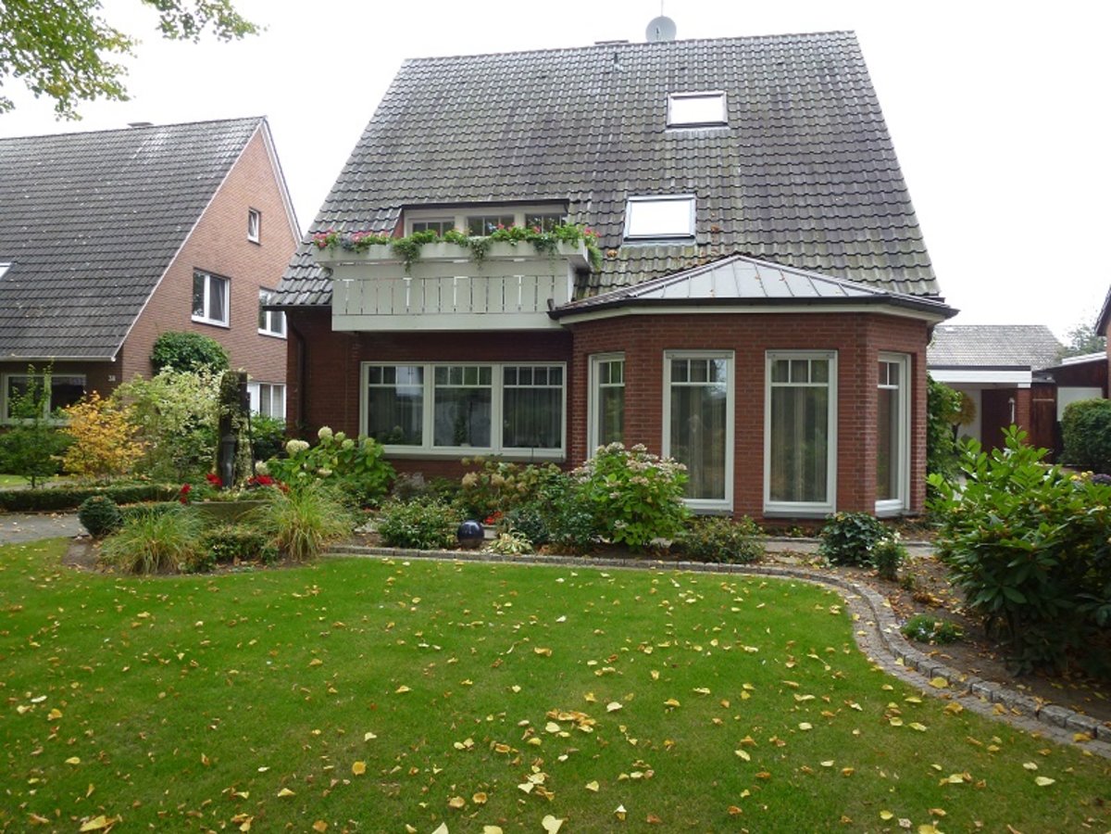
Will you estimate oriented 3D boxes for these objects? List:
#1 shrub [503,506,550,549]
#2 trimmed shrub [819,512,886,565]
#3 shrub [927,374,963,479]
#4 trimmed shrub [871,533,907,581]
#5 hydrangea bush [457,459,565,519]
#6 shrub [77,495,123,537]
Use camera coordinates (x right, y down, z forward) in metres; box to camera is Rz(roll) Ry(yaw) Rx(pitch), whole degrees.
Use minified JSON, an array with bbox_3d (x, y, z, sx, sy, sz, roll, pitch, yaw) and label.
[{"bbox_3d":[-0.335,1.176,8.439,0.520,0.450,0.470,1,-1,0],"label":"shrub"},{"bbox_3d":[3.009,1.197,7.839,0.710,0.500,0.620,1,-1,21],"label":"trimmed shrub"},{"bbox_3d":[6.150,0.318,12.199,0.650,1.950,0.800,1,-1,9],"label":"shrub"},{"bbox_3d":[2.862,1.175,6.602,0.310,0.359,0.310,1,-1,0],"label":"trimmed shrub"},{"bbox_3d":[-0.617,0.962,10.592,1.460,0.840,0.950,1,-1,9],"label":"hydrangea bush"},{"bbox_3d":[-4.970,1.072,8.402,0.470,0.438,0.470,1,-1,0],"label":"shrub"}]

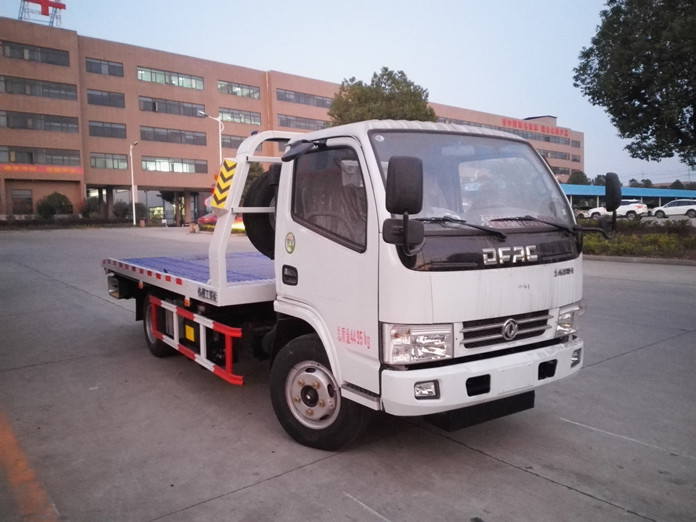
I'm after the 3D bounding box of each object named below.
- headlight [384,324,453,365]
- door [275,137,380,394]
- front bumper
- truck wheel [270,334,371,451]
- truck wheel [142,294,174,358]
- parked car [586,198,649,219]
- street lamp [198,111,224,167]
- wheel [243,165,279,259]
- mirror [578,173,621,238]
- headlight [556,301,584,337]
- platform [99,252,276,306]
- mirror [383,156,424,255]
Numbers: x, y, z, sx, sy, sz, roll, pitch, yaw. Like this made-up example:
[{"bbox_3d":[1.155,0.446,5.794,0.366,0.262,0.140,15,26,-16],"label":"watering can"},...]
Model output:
[{"bbox_3d":[0.370,0.444,3.127,0.410,0.210,0.140,-3,5,-22],"label":"headlight"},{"bbox_3d":[-0.121,-0.050,3.561,0.160,1.420,1.200,-4,5,-33],"label":"door"},{"bbox_3d":[0.934,0.655,3.475,1.710,0.270,0.210,-4,5,-33],"label":"front bumper"},{"bbox_3d":[-0.185,0.862,3.851,0.760,0.760,0.210,2,5,34],"label":"truck wheel"},{"bbox_3d":[-2.067,0.677,6.473,0.240,0.760,0.760,-4,5,-33],"label":"truck wheel"},{"bbox_3d":[22.226,-4.239,48.000,4.550,1.680,1.850,2,5,32],"label":"parked car"},{"bbox_3d":[-9.398,-6.140,40.000,1.700,8.200,0.350,-1,5,-6],"label":"street lamp"},{"bbox_3d":[-0.469,-0.381,4.758,0.770,0.770,0.200,-4,5,-33],"label":"wheel"},{"bbox_3d":[1.682,-0.358,3.795,0.180,0.460,0.200,-4,6,-38],"label":"mirror"},{"bbox_3d":[1.460,0.374,3.833,0.410,0.210,0.140,-5,6,-44],"label":"headlight"},{"bbox_3d":[-1.148,0.076,6.632,2.260,0.160,4.200,-4,5,-33],"label":"platform"},{"bbox_3d":[0.270,-0.265,2.844,0.210,0.470,0.150,-2,5,-15],"label":"mirror"}]

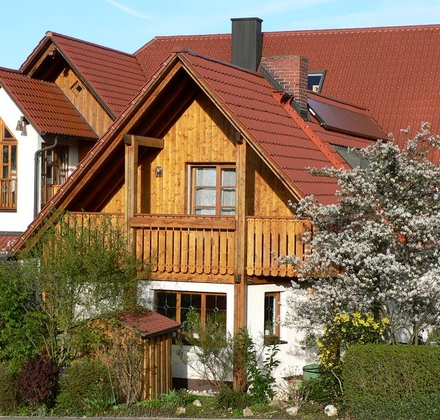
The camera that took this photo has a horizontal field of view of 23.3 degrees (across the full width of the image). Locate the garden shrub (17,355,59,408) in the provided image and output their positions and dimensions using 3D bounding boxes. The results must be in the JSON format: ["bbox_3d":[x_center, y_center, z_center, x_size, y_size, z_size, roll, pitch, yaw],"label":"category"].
[{"bbox_3d":[-3.379,3.155,19.891,0.840,0.950,0.800,0,1,0],"label":"garden shrub"}]

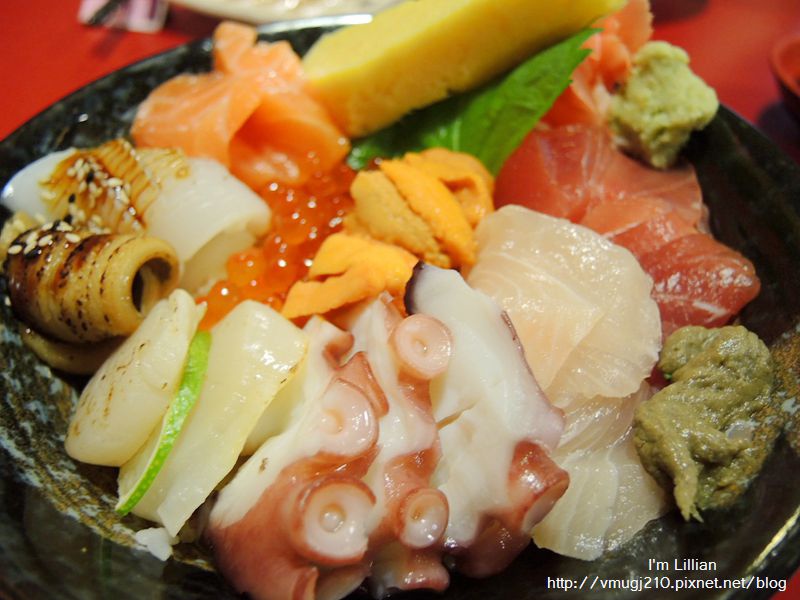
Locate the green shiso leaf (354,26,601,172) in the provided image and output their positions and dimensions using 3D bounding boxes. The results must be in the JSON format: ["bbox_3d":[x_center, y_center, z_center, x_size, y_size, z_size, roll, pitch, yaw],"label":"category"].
[{"bbox_3d":[0.028,-0.066,0.198,0.056,0.023,0.082,20,48,16],"label":"green shiso leaf"}]

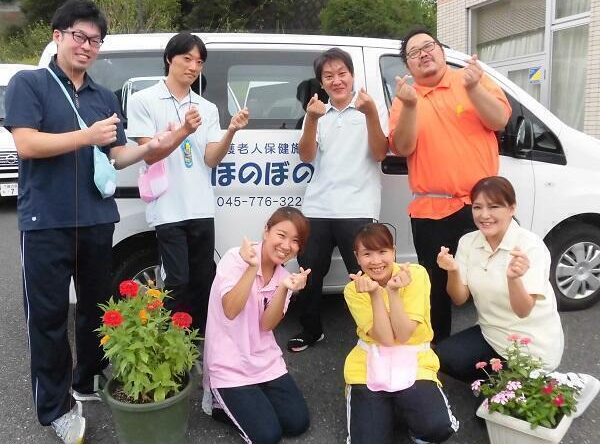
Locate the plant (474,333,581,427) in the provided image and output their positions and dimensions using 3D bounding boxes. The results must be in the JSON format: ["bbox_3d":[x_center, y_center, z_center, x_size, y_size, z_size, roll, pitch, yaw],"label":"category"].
[{"bbox_3d":[0.741,0.518,1.368,0.310,0.260,0.330,2,7,26],"label":"plant"}]

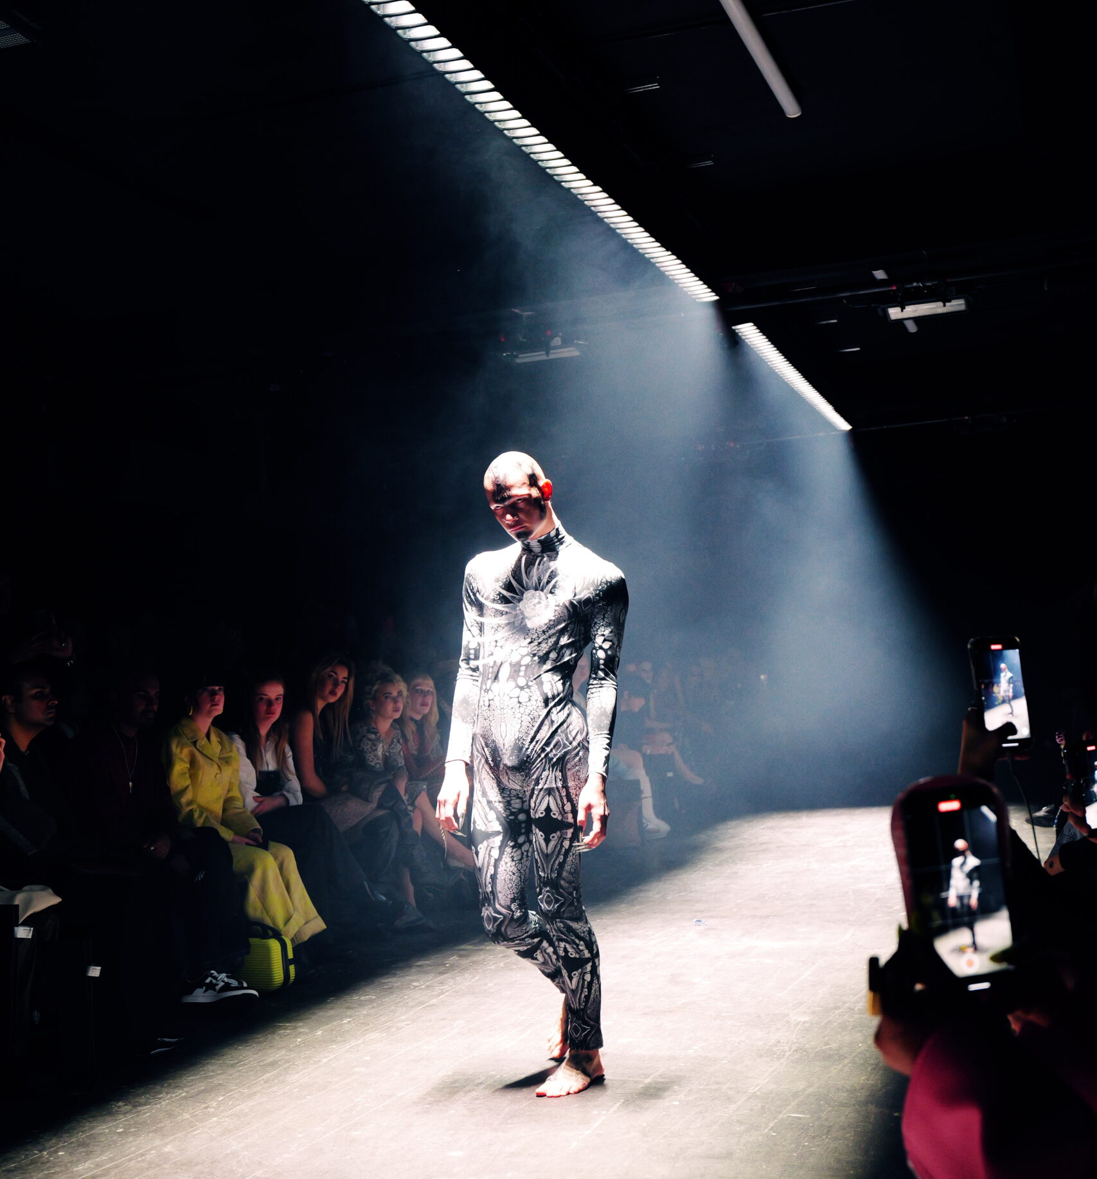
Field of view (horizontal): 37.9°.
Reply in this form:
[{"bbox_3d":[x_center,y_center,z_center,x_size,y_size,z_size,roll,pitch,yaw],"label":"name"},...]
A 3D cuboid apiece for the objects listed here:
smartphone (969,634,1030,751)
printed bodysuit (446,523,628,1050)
[{"bbox_3d":[0.617,0.142,2.190,0.075,0.153,0.010,-3,-9,-13],"label":"smartphone"},{"bbox_3d":[-0.007,0.583,4.696,0.550,1.530,0.450,-5,-4,19],"label":"printed bodysuit"}]

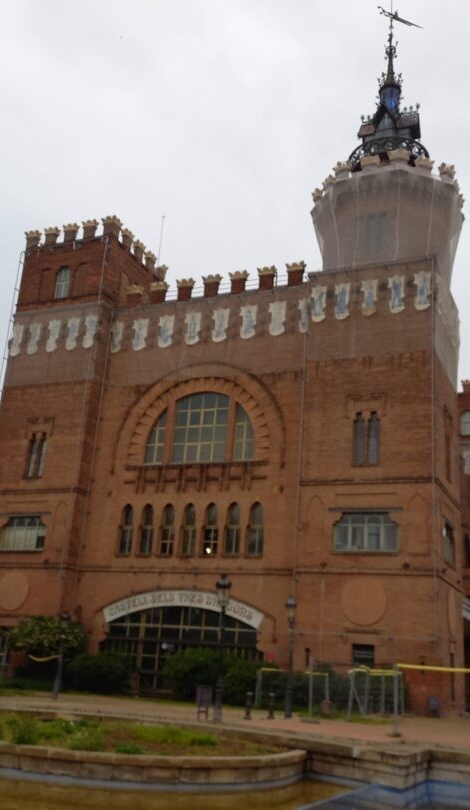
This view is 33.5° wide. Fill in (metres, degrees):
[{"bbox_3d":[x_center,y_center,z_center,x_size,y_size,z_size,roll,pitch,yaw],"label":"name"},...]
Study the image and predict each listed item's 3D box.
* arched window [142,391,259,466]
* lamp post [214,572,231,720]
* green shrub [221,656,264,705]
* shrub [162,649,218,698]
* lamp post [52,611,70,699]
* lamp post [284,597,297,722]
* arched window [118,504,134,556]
[{"bbox_3d":[-2.219,1.549,51.123,8.032,5.055,0.500,-4,-20,24],"label":"arched window"},{"bbox_3d":[-0.317,7.252,23.589,0.460,4.320,0.460,-4,-21,25],"label":"lamp post"},{"bbox_3d":[0.402,12.186,34.551,2.009,1.960,1.960,3,-18,2],"label":"green shrub"},{"bbox_3d":[-2.073,12.477,36.306,2.695,2.156,2.352,5,-18,-2],"label":"shrub"},{"bbox_3d":[-8.844,12.721,39.851,0.460,4.320,0.460,-4,-21,25],"label":"lamp post"},{"bbox_3d":[1.964,8.838,27.577,0.400,4.179,0.400,-4,-20,24],"label":"lamp post"},{"bbox_3d":[-6.964,8.167,50.871,0.971,3.369,0.400,-4,-20,24],"label":"arched window"}]

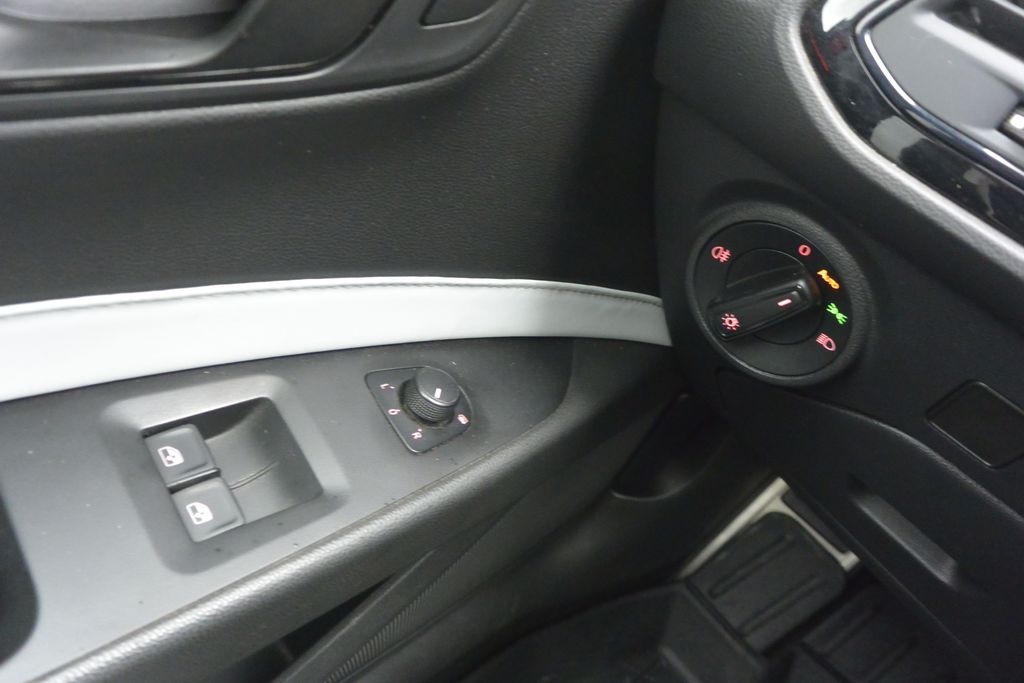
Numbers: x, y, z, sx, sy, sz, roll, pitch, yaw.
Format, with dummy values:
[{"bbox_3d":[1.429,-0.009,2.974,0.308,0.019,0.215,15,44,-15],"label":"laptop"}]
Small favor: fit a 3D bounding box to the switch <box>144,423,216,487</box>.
[{"bbox_3d":[-0.121,0.043,0.280,0.019,0.008,0.021,-15,59,-49],"label":"switch"}]

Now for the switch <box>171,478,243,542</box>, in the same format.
[{"bbox_3d":[-0.108,0.061,0.271,0.019,0.008,0.021,-15,59,-49],"label":"switch"}]

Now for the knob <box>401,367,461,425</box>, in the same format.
[{"bbox_3d":[-0.037,0.025,0.361,0.024,0.013,0.024,23,36,-19],"label":"knob"}]

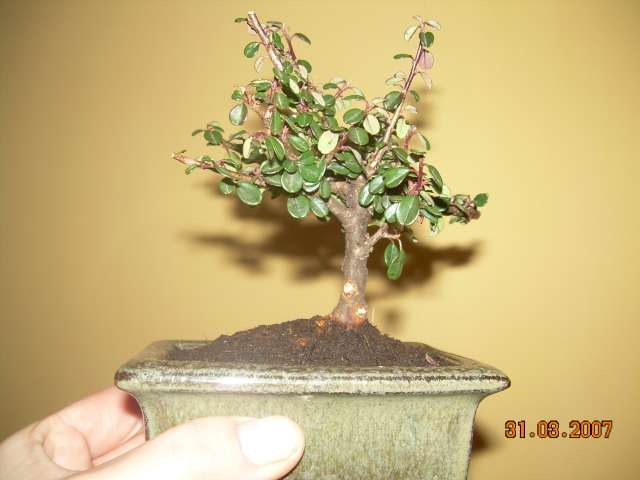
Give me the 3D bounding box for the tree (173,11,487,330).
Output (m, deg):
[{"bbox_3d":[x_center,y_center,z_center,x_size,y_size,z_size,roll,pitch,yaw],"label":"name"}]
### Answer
[{"bbox_3d":[0.004,-0.025,0.250,0.109,0.112,0.090,0,0,0],"label":"tree"}]

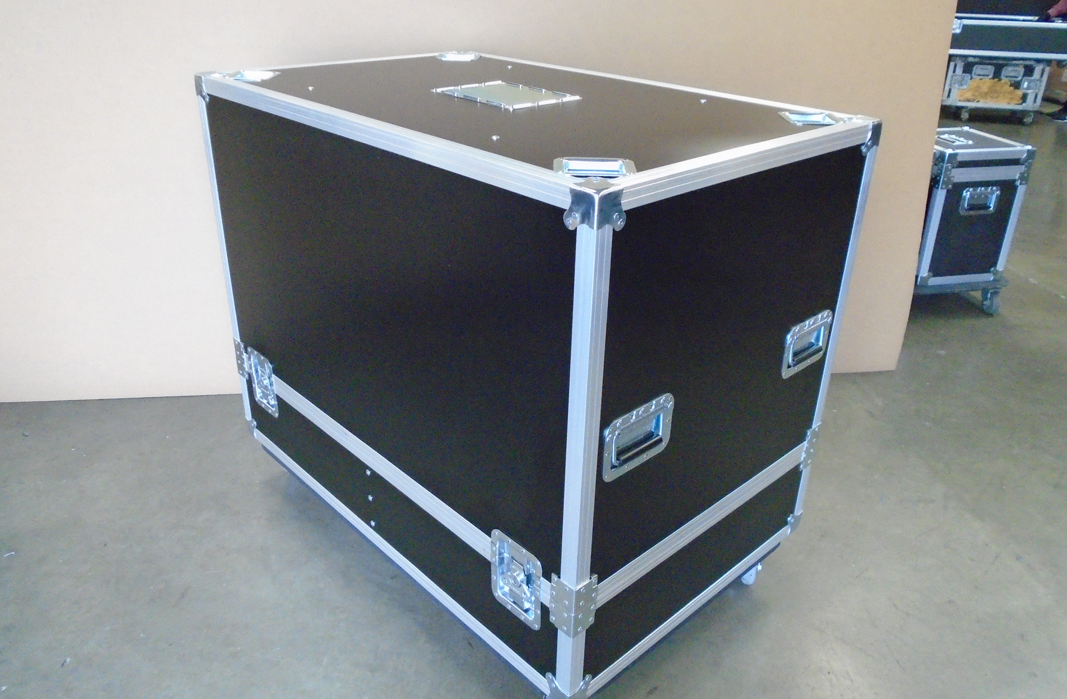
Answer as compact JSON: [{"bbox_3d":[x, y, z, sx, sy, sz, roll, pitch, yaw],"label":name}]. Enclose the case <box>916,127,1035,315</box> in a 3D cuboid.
[{"bbox_3d":[1.681,-0.527,3.330,0.392,0.690,0.417,-4,27,-11],"label":"case"}]

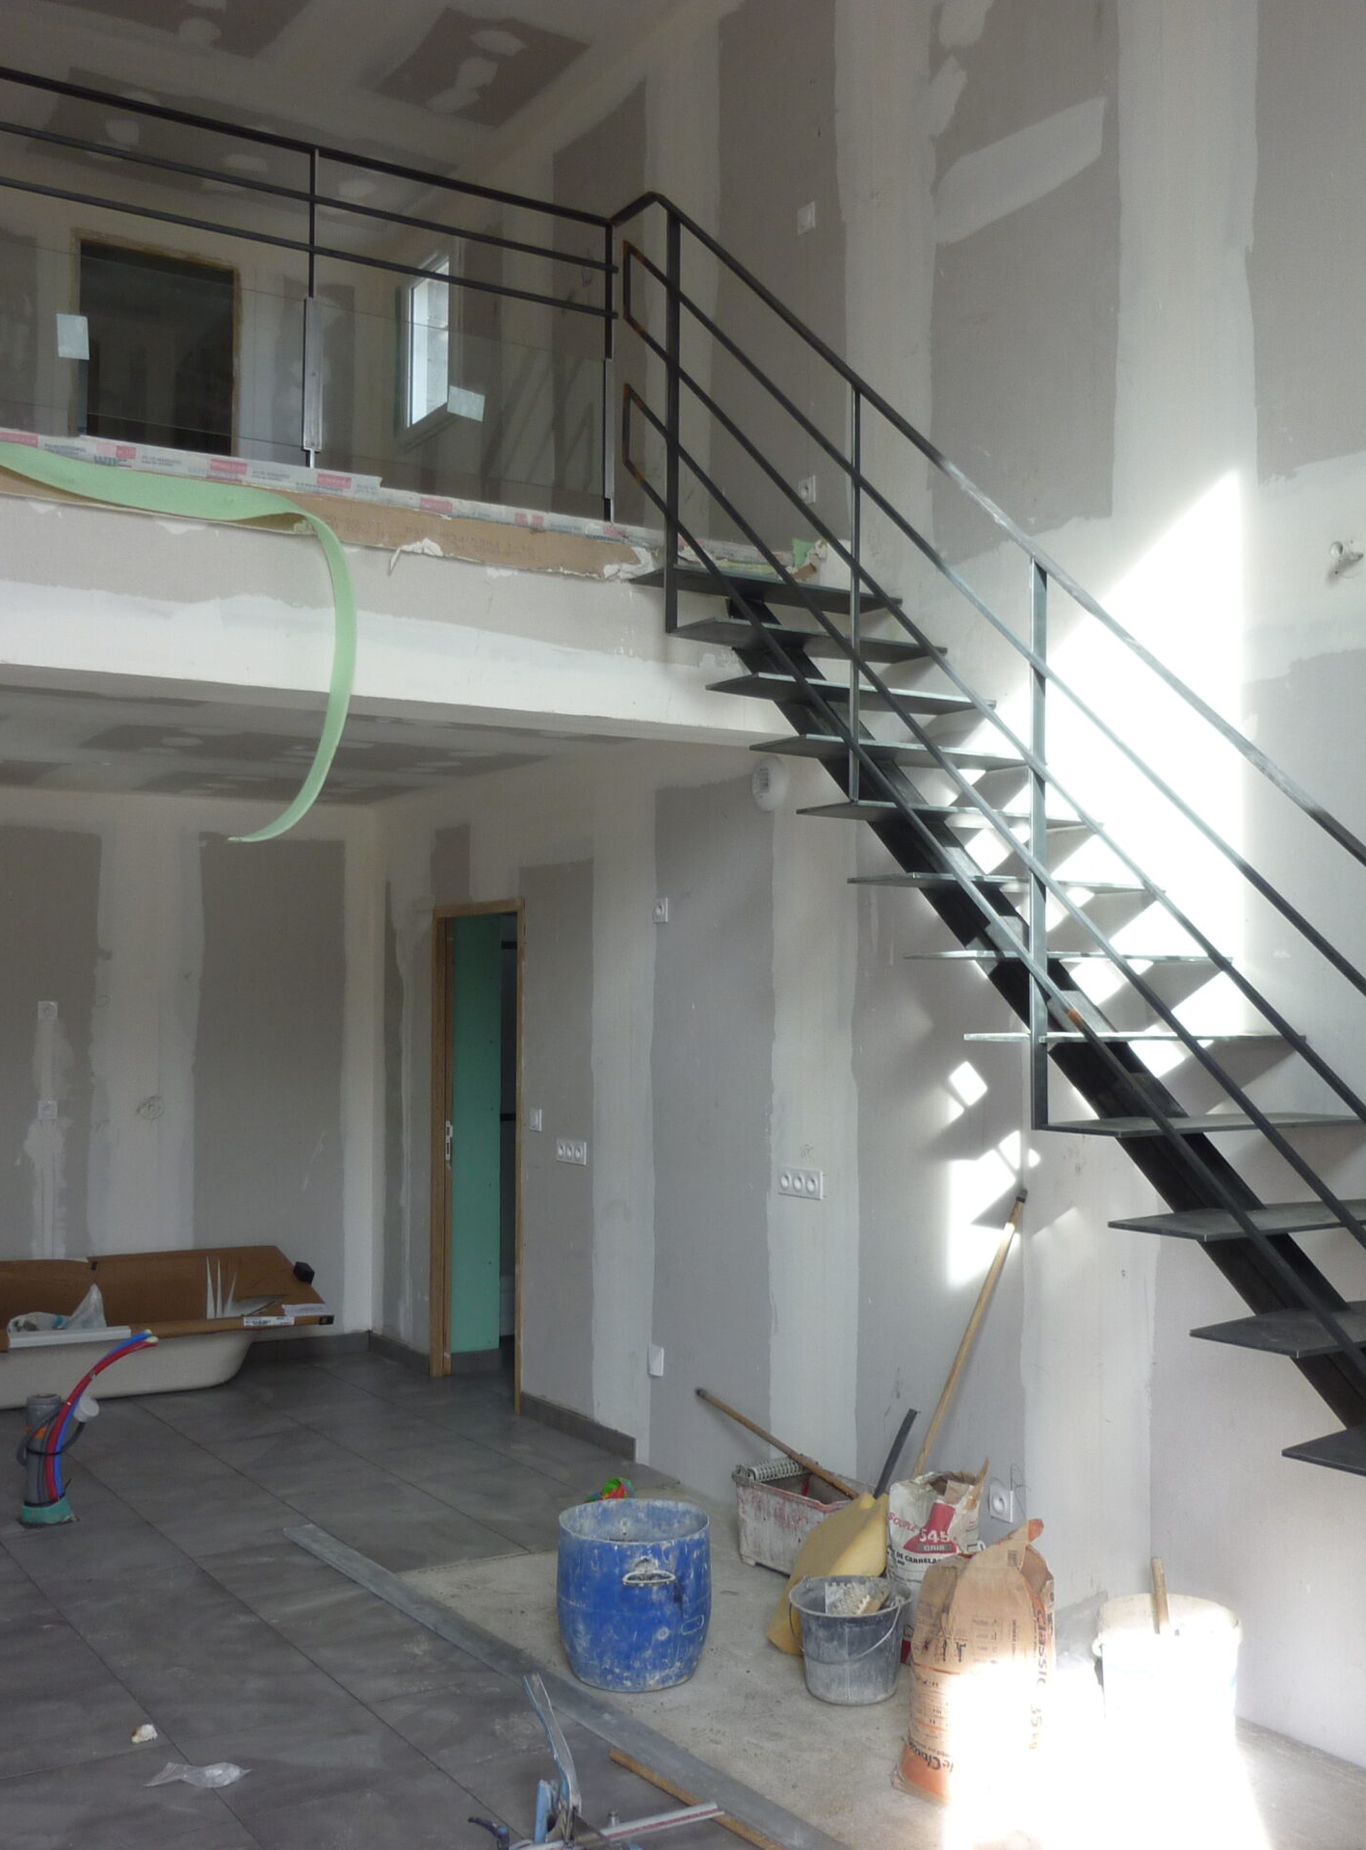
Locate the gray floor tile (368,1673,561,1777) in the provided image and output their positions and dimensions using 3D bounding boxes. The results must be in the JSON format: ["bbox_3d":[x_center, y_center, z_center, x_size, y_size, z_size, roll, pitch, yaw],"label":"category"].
[{"bbox_3d":[-0.465,1.871,4.207,0.450,0.012,0.450,2,-3,-33],"label":"gray floor tile"}]

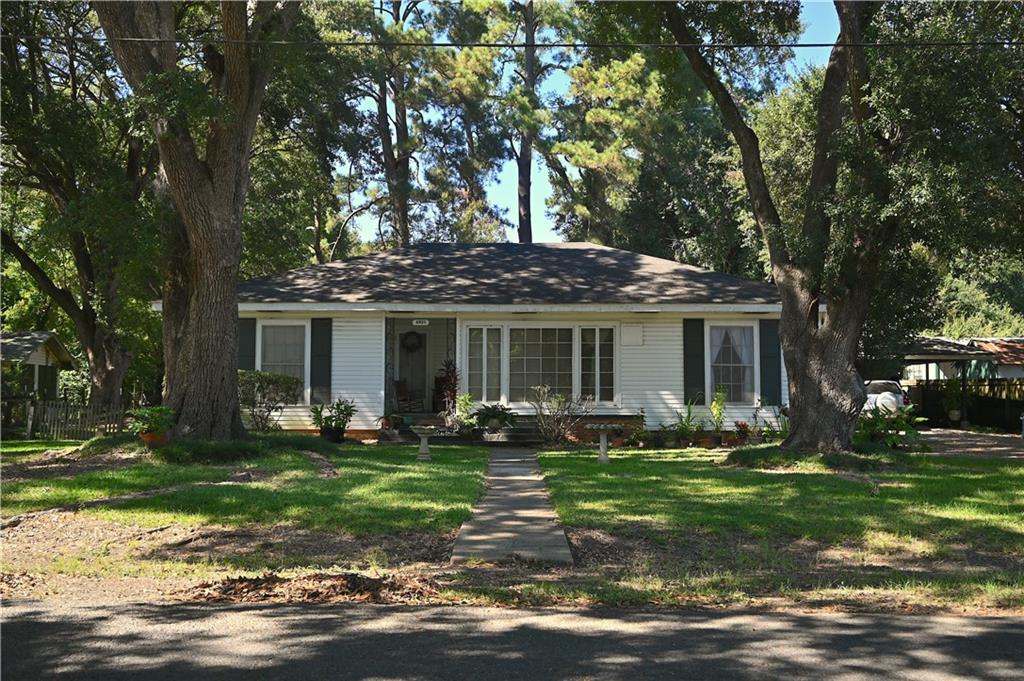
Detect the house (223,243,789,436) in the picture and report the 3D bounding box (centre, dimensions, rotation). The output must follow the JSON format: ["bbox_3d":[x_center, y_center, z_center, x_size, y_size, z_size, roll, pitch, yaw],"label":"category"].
[{"bbox_3d":[-0.255,-0.037,27.894,15.459,5.279,10.400,0,-3,0],"label":"house"}]

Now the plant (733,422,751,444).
[{"bbox_3d":[4.985,2.009,22.223,0.391,0.541,0.391,0,-3,0],"label":"plant"}]

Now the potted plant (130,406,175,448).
[{"bbox_3d":[-6.715,1.627,19.140,0.842,0.783,0.800,0,-3,0],"label":"potted plant"}]

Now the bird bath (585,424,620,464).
[{"bbox_3d":[1.630,1.848,18.226,0.677,0.701,0.677,0,-3,0],"label":"bird bath"}]

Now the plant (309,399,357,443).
[{"bbox_3d":[-3.835,1.736,22.138,1.028,0.960,0.874,0,-3,0],"label":"plant"}]

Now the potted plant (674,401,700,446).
[{"bbox_3d":[3.825,1.803,22.235,0.587,0.997,0.557,0,-3,0],"label":"potted plant"}]

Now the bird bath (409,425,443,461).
[{"bbox_3d":[-1.614,1.890,18.825,0.543,0.651,0.543,0,-3,0],"label":"bird bath"}]

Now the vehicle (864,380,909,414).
[{"bbox_3d":[12.114,2.237,35.002,1.770,1.680,4.350,0,-3,3],"label":"vehicle"}]

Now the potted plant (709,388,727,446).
[{"bbox_3d":[4.478,1.673,22.242,0.413,1.257,0.413,0,-3,0],"label":"potted plant"}]

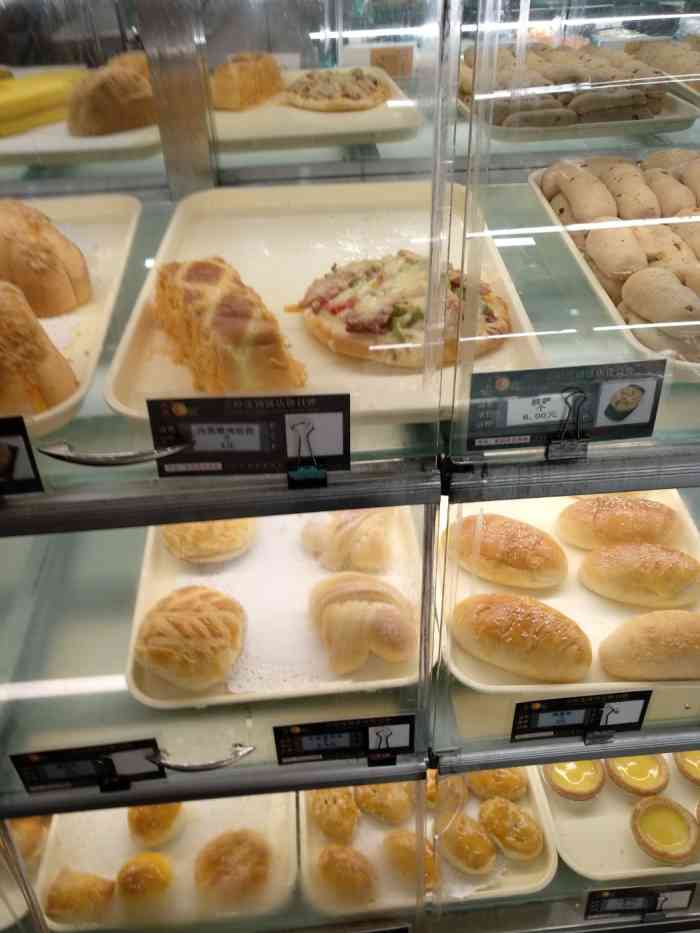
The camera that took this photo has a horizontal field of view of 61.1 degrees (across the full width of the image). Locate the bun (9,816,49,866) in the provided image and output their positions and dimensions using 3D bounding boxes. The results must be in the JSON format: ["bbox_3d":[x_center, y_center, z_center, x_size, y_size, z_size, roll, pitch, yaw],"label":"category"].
[{"bbox_3d":[-0.405,0.454,0.731,0.063,0.043,0.063,-3,46,-2],"label":"bun"}]

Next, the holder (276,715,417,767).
[{"bbox_3d":[-0.003,0.238,0.514,0.120,0.052,0.010,-4,28,-2],"label":"holder"}]

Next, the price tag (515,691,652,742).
[{"bbox_3d":[0.203,0.221,0.522,0.120,0.052,0.010,-4,28,-2],"label":"price tag"}]

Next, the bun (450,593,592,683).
[{"bbox_3d":[0.173,0.170,0.598,0.142,0.054,0.077,19,49,18],"label":"bun"}]

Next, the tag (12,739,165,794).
[{"bbox_3d":[-0.225,0.261,0.513,0.120,0.052,0.010,-4,28,-2],"label":"tag"}]

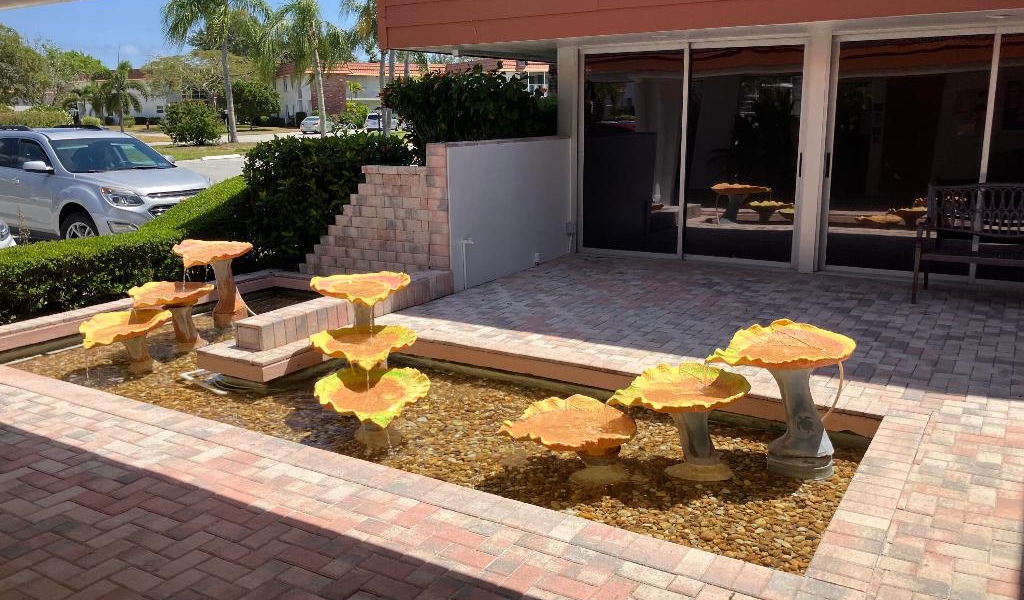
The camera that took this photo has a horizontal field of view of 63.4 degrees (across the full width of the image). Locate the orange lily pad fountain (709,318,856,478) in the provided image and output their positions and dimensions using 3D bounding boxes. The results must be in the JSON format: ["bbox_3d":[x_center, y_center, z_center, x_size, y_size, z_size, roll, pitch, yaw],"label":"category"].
[{"bbox_3d":[1.340,0.491,4.099,0.690,0.720,0.640,-2,13,-6],"label":"orange lily pad fountain"}]

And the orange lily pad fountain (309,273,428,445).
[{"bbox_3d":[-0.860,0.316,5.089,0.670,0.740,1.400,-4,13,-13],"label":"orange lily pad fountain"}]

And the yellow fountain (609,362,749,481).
[{"bbox_3d":[0.857,0.619,4.121,0.680,0.480,0.640,-2,13,-6],"label":"yellow fountain"}]

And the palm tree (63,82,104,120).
[{"bbox_3d":[-46.558,-21.287,90.014,4.560,4.550,4.560,-1,13,0],"label":"palm tree"}]

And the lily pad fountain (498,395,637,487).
[{"bbox_3d":[0.272,0.701,4.036,0.680,0.310,0.560,0,13,5],"label":"lily pad fountain"}]

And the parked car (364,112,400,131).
[{"bbox_3d":[-12.664,-17.391,81.004,1.850,1.680,4.600,1,13,10],"label":"parked car"}]

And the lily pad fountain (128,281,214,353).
[{"bbox_3d":[-2.534,0.168,6.279,0.570,0.470,0.660,5,14,25],"label":"lily pad fountain"}]

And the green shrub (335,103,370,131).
[{"bbox_3d":[-15.790,-18.185,81.996,3.400,2.660,3.000,-1,13,0],"label":"green shrub"}]

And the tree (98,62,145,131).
[{"bbox_3d":[-35.449,-18.381,75.000,4.300,6.680,4.200,-1,12,0],"label":"tree"}]

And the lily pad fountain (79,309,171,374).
[{"bbox_3d":[-2.771,0.317,6.045,0.600,0.380,0.660,5,14,27],"label":"lily pad fountain"}]

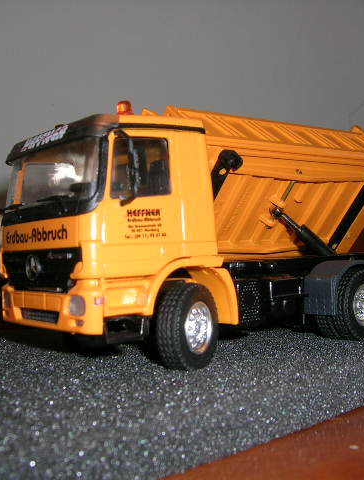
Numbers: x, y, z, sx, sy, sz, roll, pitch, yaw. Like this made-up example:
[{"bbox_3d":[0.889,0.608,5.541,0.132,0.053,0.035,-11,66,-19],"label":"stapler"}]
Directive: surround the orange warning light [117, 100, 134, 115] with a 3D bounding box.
[{"bbox_3d":[-0.013,-0.031,0.153,0.004,0.004,0.004,-2,-1,0],"label":"orange warning light"}]

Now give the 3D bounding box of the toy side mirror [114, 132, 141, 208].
[{"bbox_3d":[-0.012,-0.016,0.142,0.003,0.017,0.006,-1,-2,-40],"label":"toy side mirror"}]

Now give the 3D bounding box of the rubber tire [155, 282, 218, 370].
[{"bbox_3d":[0.002,0.022,0.159,0.006,0.021,0.021,-3,-2,31],"label":"rubber tire"}]

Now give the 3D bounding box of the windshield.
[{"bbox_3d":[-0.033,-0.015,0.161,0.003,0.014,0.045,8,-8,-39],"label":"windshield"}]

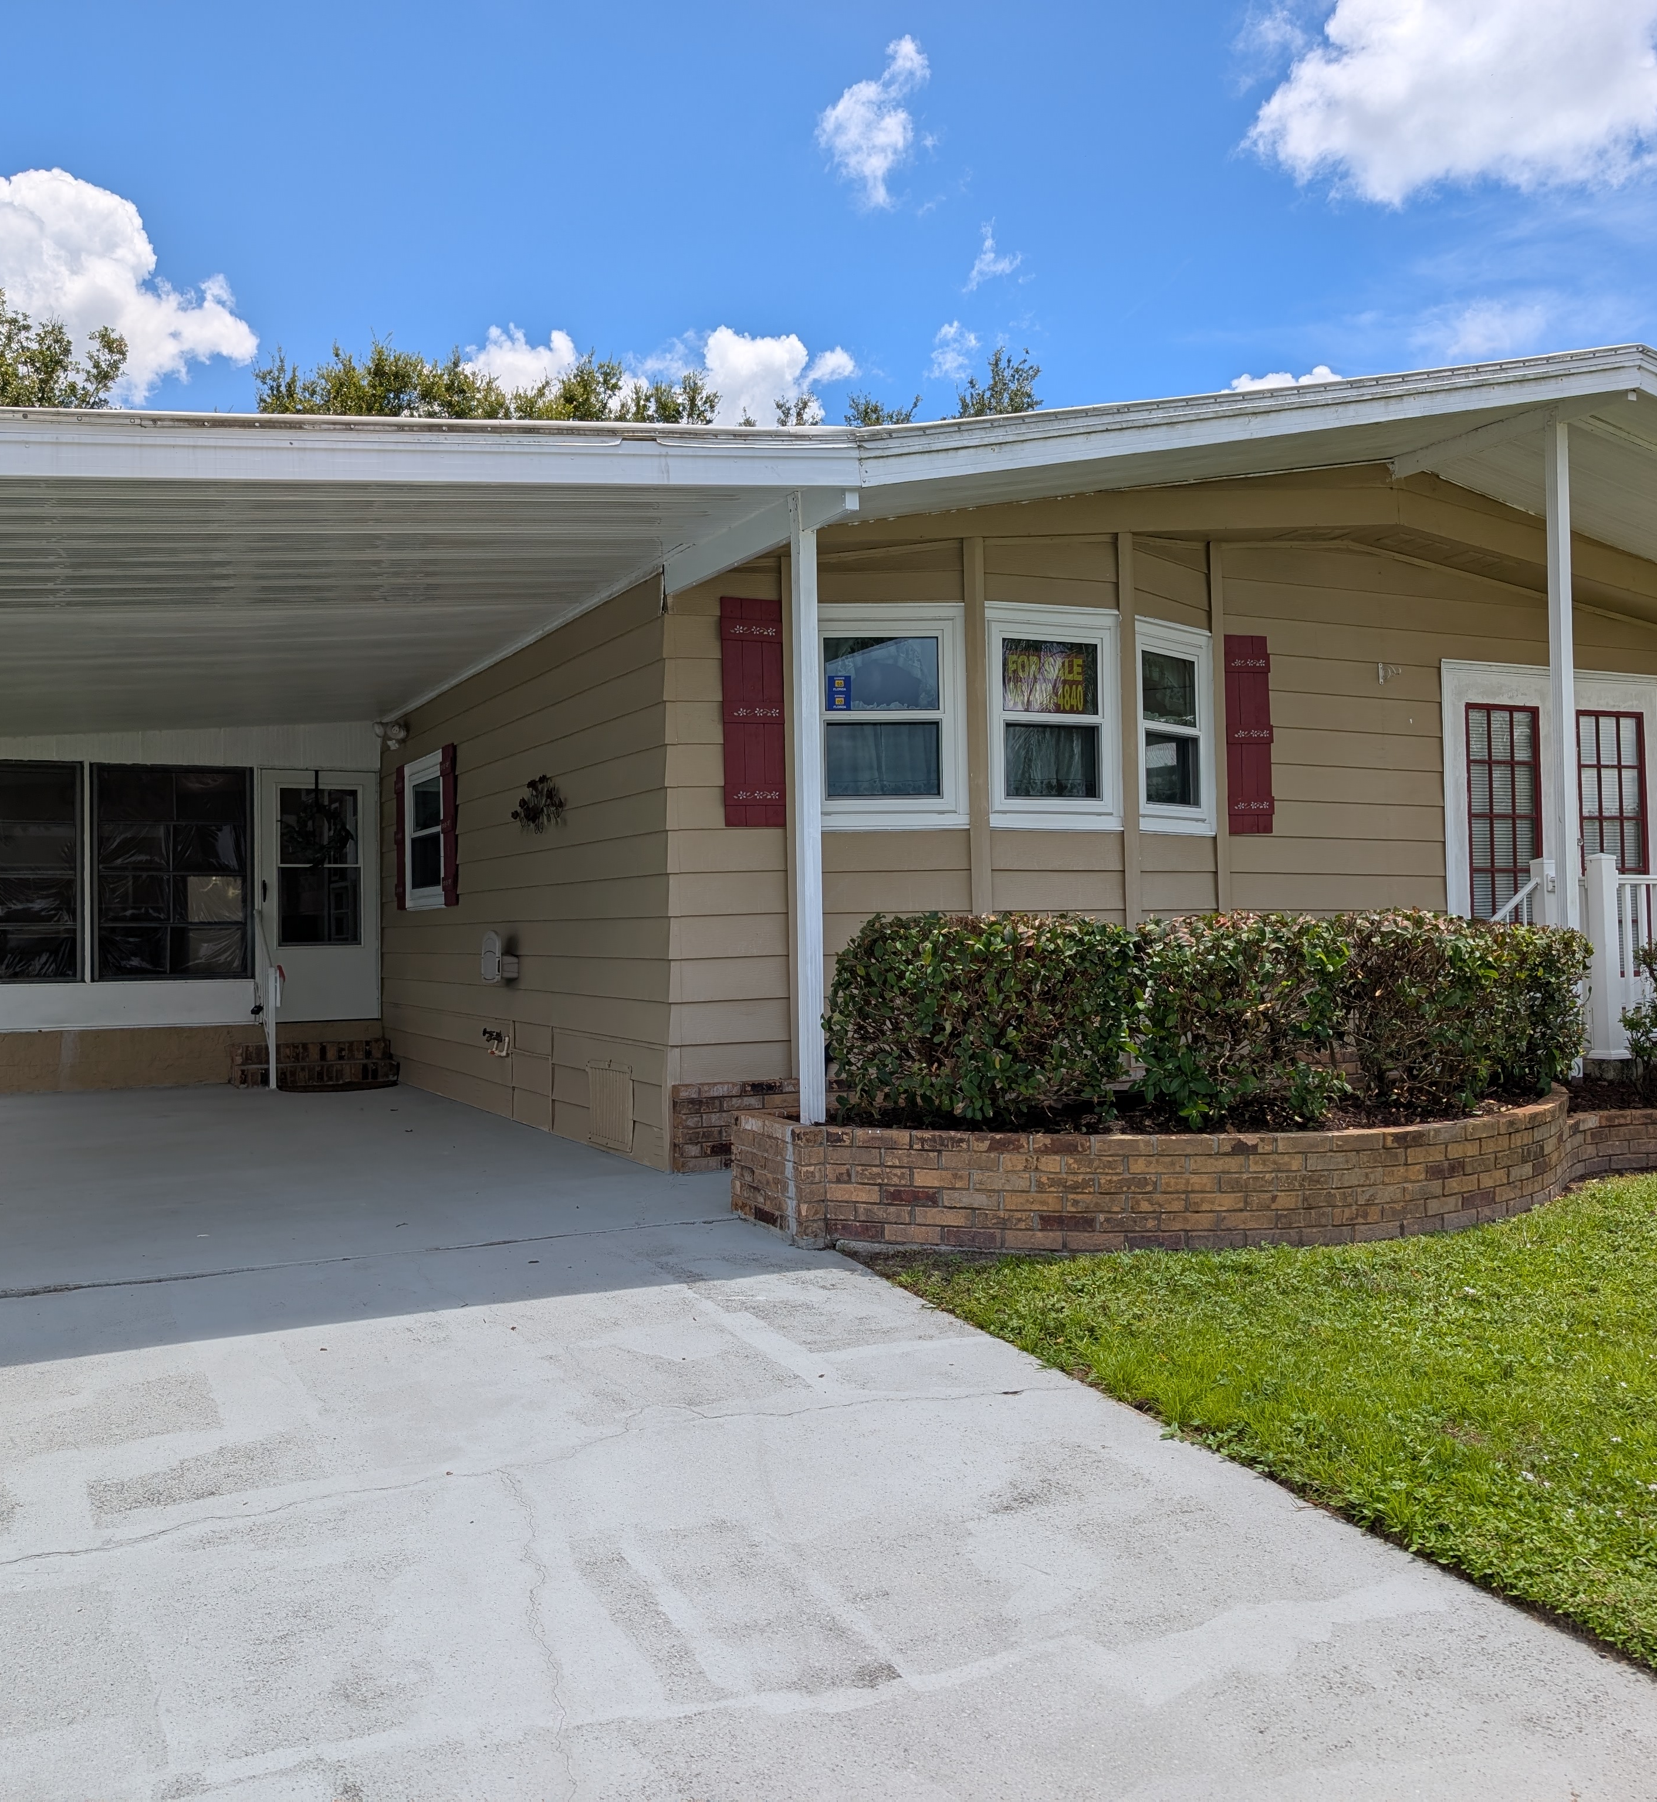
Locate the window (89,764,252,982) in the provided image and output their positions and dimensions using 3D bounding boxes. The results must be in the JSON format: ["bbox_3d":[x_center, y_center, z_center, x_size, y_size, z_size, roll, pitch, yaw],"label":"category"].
[{"bbox_3d":[-5.019,-0.221,12.725,1.150,1.630,0.080,0,-1,-25],"label":"window"}]

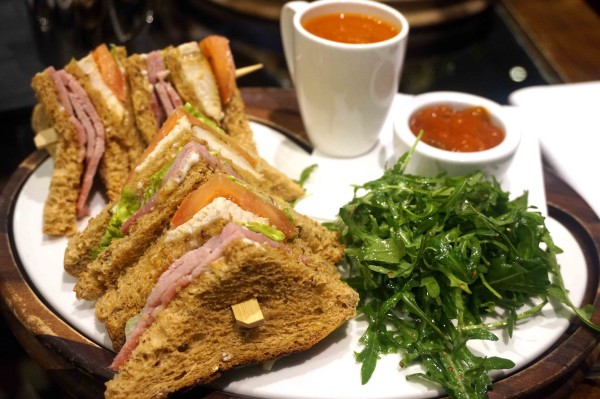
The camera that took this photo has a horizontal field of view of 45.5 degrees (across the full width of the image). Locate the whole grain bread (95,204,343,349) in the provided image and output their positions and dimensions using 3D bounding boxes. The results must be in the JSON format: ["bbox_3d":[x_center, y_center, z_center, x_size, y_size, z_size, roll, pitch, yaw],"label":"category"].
[{"bbox_3d":[-0.036,0.028,0.340,0.123,0.062,0.018,-15,41,-19],"label":"whole grain bread"}]

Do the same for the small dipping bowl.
[{"bbox_3d":[0.092,-0.033,0.429,0.072,0.030,0.072,1,39,0],"label":"small dipping bowl"}]

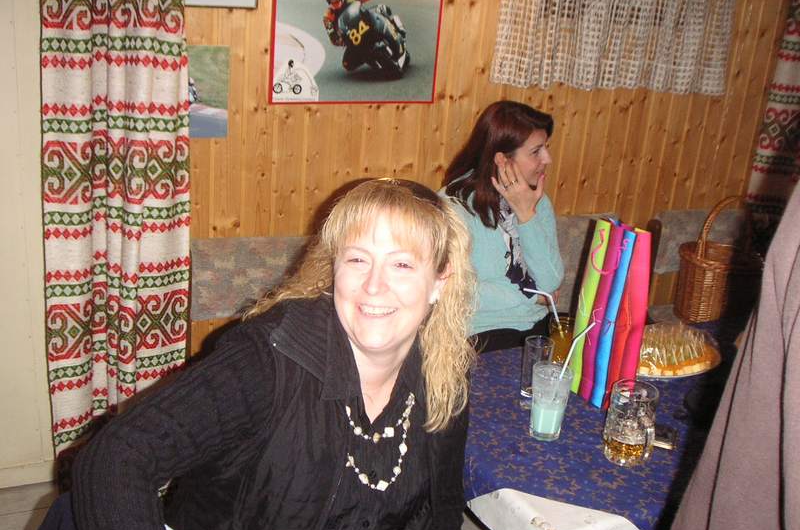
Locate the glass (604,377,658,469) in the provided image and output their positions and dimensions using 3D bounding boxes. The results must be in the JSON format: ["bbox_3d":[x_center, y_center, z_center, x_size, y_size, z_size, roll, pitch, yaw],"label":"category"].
[{"bbox_3d":[0.433,0.296,1.613,0.086,0.128,0.113,0,18,-14],"label":"glass"}]

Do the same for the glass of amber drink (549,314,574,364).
[{"bbox_3d":[0.367,0.187,1.940,0.100,0.125,0.086,8,18,11],"label":"glass of amber drink"}]

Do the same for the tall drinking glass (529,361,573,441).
[{"bbox_3d":[0.284,0.261,1.662,0.075,0.140,0.075,5,18,0],"label":"tall drinking glass"}]

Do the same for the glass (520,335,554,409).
[{"bbox_3d":[0.289,0.215,1.840,0.060,0.120,0.060,5,18,0],"label":"glass"}]

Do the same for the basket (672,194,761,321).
[{"bbox_3d":[0.894,-0.028,2.408,0.240,0.335,0.250,-5,20,-28],"label":"basket"}]

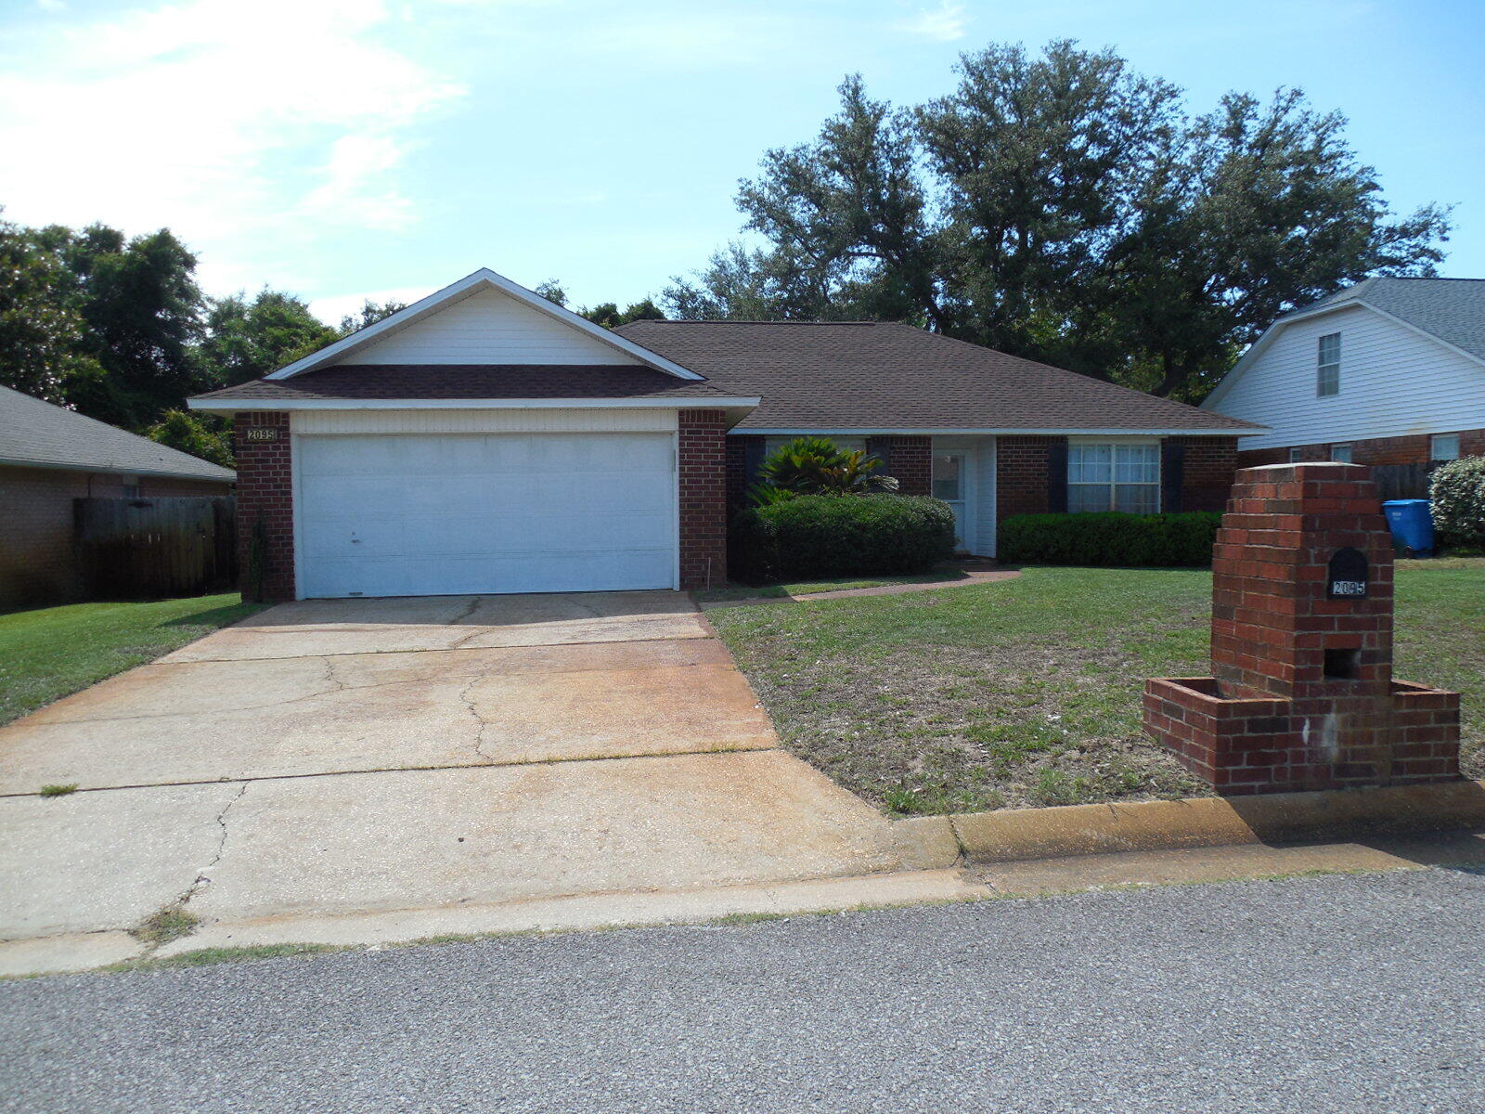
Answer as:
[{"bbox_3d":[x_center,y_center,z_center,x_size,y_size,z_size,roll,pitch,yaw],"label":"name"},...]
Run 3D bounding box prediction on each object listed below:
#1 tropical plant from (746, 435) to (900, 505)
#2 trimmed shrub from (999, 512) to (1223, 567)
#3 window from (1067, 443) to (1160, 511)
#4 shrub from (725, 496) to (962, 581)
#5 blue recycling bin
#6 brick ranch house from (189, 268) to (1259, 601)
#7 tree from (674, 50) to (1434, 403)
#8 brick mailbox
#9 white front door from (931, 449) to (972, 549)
[{"bbox_3d":[1.407,-0.914,18.424,2.561,2.289,2.200,-1,3,-6],"label":"tropical plant"},{"bbox_3d":[6.797,-0.333,19.530,4.499,0.982,1.080,-1,3,-6],"label":"trimmed shrub"},{"bbox_3d":[6.980,-1.479,20.173,1.813,1.370,0.120,-1,3,-6],"label":"window"},{"bbox_3d":[1.678,-0.381,17.619,3.740,1.312,1.500,-1,3,-6],"label":"shrub"},{"bbox_3d":[13.057,-0.554,20.900,0.680,1.120,0.800,-1,3,-6],"label":"blue recycling bin"},{"bbox_3d":[0.931,-2.588,22.220,17.219,5.368,16.389,-1,3,-6],"label":"brick ranch house"},{"bbox_3d":[10.756,-8.957,36.691,26.556,17.027,22.000,-1,3,-6],"label":"tree"},{"bbox_3d":[2.880,0.313,5.594,1.282,1.627,0.735,-1,3,-7],"label":"brick mailbox"},{"bbox_3d":[4.005,-1.078,20.960,0.920,2.000,0.100,-1,3,-6],"label":"white front door"}]

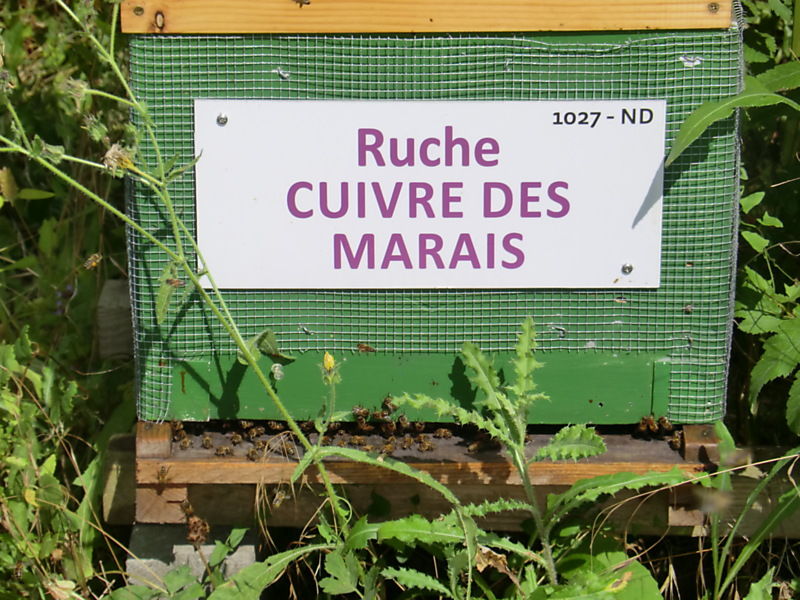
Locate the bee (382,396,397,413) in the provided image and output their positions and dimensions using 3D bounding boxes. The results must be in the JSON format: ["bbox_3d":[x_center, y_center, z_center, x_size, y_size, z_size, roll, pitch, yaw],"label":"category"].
[{"bbox_3d":[-0.007,0.077,2.851,0.007,0.013,0.006,-32,21,13],"label":"bee"}]

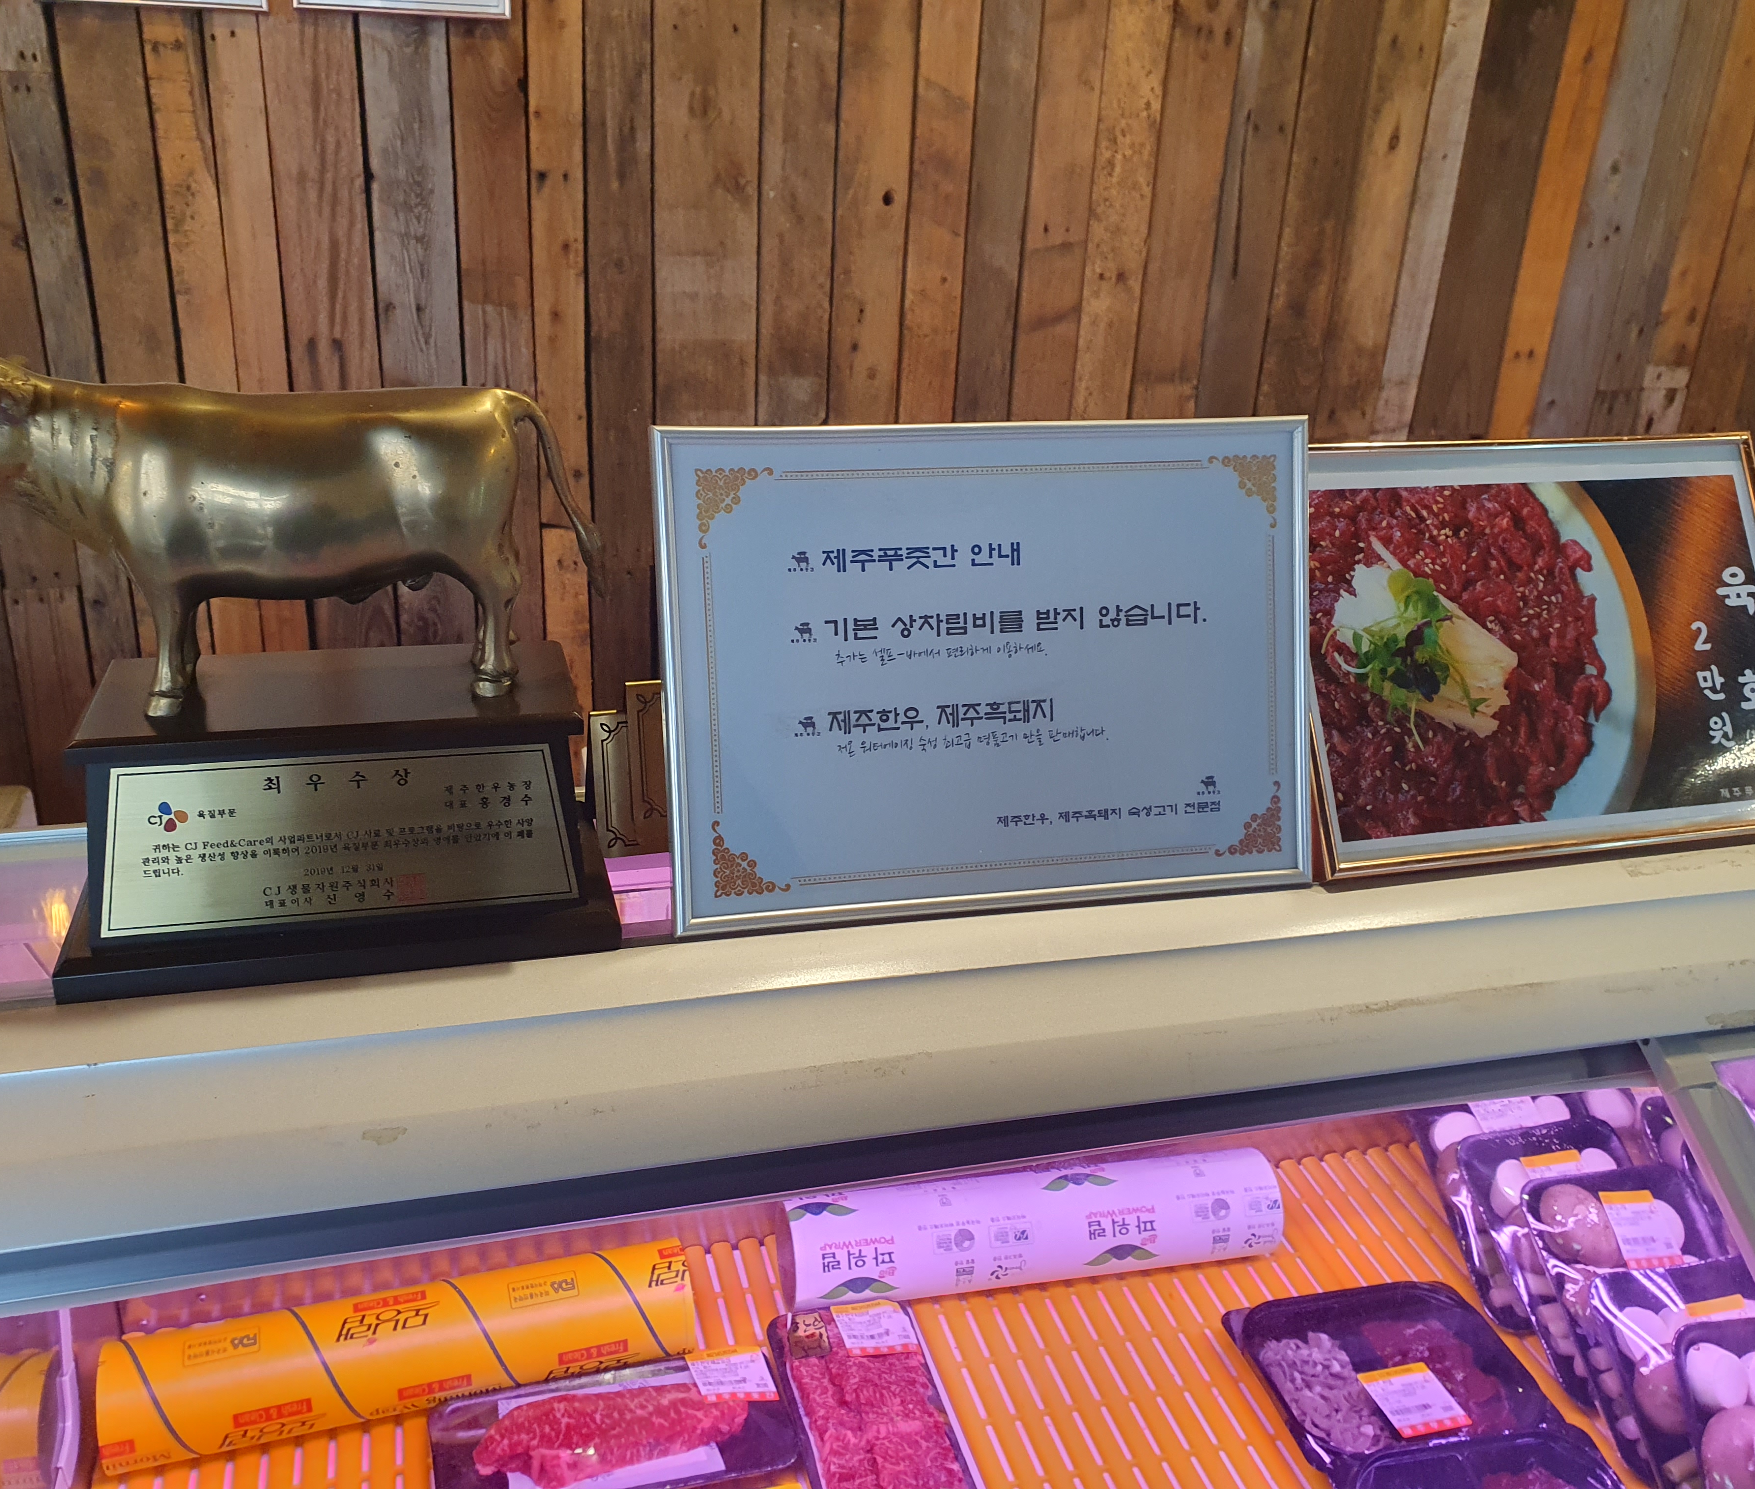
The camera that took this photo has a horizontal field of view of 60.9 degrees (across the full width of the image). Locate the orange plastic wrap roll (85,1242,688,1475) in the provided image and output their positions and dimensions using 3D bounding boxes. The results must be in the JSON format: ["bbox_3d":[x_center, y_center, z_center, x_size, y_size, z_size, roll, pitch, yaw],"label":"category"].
[{"bbox_3d":[-0.380,0.493,1.220,0.450,0.095,0.095,-4,23,-18],"label":"orange plastic wrap roll"}]

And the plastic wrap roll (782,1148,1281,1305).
[{"bbox_3d":[0.142,0.442,1.361,0.452,0.095,0.095,-3,22,-13],"label":"plastic wrap roll"}]

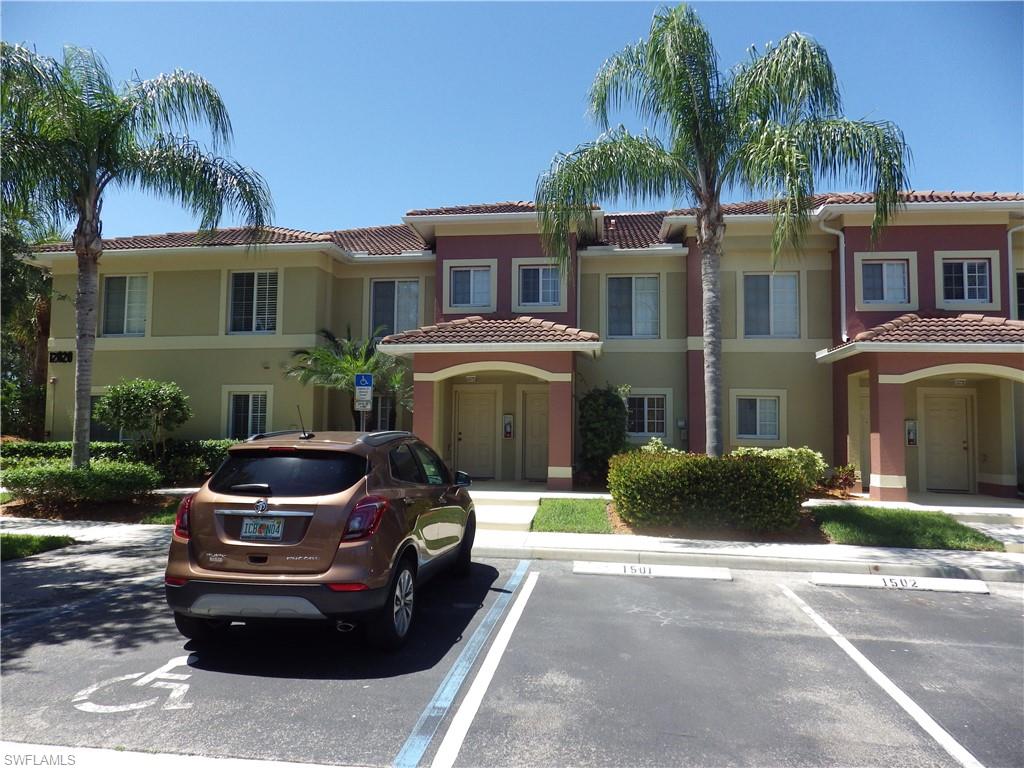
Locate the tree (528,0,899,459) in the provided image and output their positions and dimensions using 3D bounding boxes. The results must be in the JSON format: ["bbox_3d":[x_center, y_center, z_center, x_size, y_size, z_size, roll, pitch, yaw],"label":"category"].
[{"bbox_3d":[3.369,-2.229,10.977,5.800,8.800,5.500,0,-3,8],"label":"tree"}]

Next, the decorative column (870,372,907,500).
[{"bbox_3d":[7.070,0.995,12.258,0.470,2.356,0.470,0,-3,9],"label":"decorative column"}]

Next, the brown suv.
[{"bbox_3d":[-1.511,1.301,6.585,1.800,1.660,4.280,0,-3,7],"label":"brown suv"}]

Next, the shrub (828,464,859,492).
[{"bbox_3d":[6.645,1.914,13.045,0.540,0.580,0.500,0,-3,9],"label":"shrub"}]

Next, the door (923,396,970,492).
[{"bbox_3d":[9.642,1.327,14.418,0.930,2.070,0.080,0,-3,8],"label":"door"}]

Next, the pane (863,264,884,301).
[{"bbox_3d":[7.614,-2.140,13.713,0.460,0.904,0.080,0,-3,9],"label":"pane"}]

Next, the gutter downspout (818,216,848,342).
[{"bbox_3d":[7.015,-2.294,14.240,0.500,2.800,0.250,0,-3,8],"label":"gutter downspout"}]

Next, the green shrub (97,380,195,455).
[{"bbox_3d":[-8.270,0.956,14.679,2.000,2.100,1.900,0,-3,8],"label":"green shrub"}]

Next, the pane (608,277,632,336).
[{"bbox_3d":[2.577,-1.831,15.391,0.606,1.477,0.080,0,-3,9],"label":"pane"}]

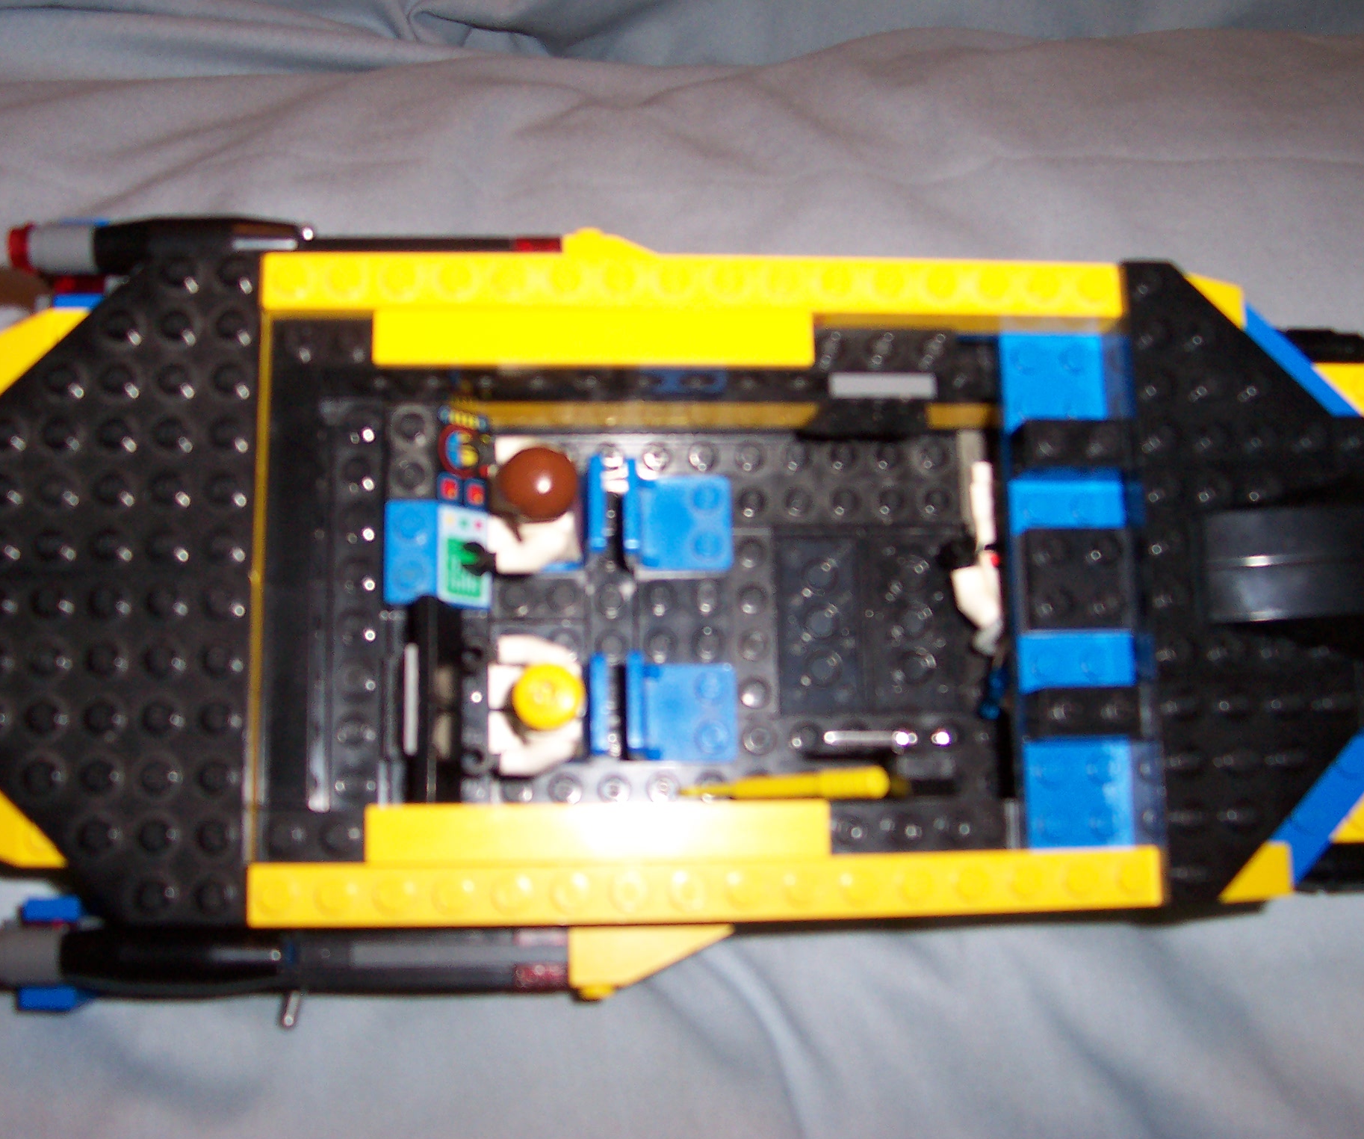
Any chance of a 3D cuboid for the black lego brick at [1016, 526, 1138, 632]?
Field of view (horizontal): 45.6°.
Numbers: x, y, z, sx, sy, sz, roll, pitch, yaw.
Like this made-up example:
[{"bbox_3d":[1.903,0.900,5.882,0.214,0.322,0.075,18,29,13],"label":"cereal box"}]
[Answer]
[{"bbox_3d":[0.059,0.001,0.243,0.016,0.005,0.016,0,80,-5],"label":"black lego brick"}]

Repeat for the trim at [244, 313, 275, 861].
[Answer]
[{"bbox_3d":[-0.064,0.002,0.233,0.008,0.010,0.080,0,80,-5],"label":"trim"}]

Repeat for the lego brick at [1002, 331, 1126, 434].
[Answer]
[{"bbox_3d":[0.058,-0.029,0.254,0.016,0.005,0.016,0,80,-5],"label":"lego brick"}]

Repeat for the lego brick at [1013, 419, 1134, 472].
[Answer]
[{"bbox_3d":[0.059,-0.018,0.246,0.016,0.009,0.008,0,80,-5],"label":"lego brick"}]

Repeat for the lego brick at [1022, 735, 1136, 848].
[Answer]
[{"bbox_3d":[0.059,0.034,0.243,0.016,0.005,0.016,0,80,-5],"label":"lego brick"}]

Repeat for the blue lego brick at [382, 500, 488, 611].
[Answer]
[{"bbox_3d":[-0.038,-0.002,0.254,0.016,0.011,0.016,0,80,-5],"label":"blue lego brick"}]

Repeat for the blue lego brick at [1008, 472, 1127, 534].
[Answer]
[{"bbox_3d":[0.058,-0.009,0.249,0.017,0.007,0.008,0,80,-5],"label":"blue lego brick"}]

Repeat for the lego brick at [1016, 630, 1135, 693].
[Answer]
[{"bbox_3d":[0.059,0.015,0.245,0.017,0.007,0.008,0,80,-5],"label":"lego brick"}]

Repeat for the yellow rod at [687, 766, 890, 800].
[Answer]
[{"bbox_3d":[0.016,0.035,0.262,0.034,0.005,0.005,-2,80,-5],"label":"yellow rod"}]

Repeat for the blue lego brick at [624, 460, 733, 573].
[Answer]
[{"bbox_3d":[-0.001,-0.009,0.266,0.018,0.017,0.016,0,80,-5],"label":"blue lego brick"}]

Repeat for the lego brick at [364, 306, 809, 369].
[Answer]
[{"bbox_3d":[-0.013,-0.034,0.241,0.064,0.003,0.008,0,80,-5],"label":"lego brick"}]

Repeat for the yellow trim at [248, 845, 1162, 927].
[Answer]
[{"bbox_3d":[0.004,0.045,0.227,0.128,0.011,0.008,0,80,-5],"label":"yellow trim"}]

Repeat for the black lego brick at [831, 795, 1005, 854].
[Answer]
[{"bbox_3d":[0.035,0.038,0.239,0.029,0.009,0.008,0,80,-5],"label":"black lego brick"}]

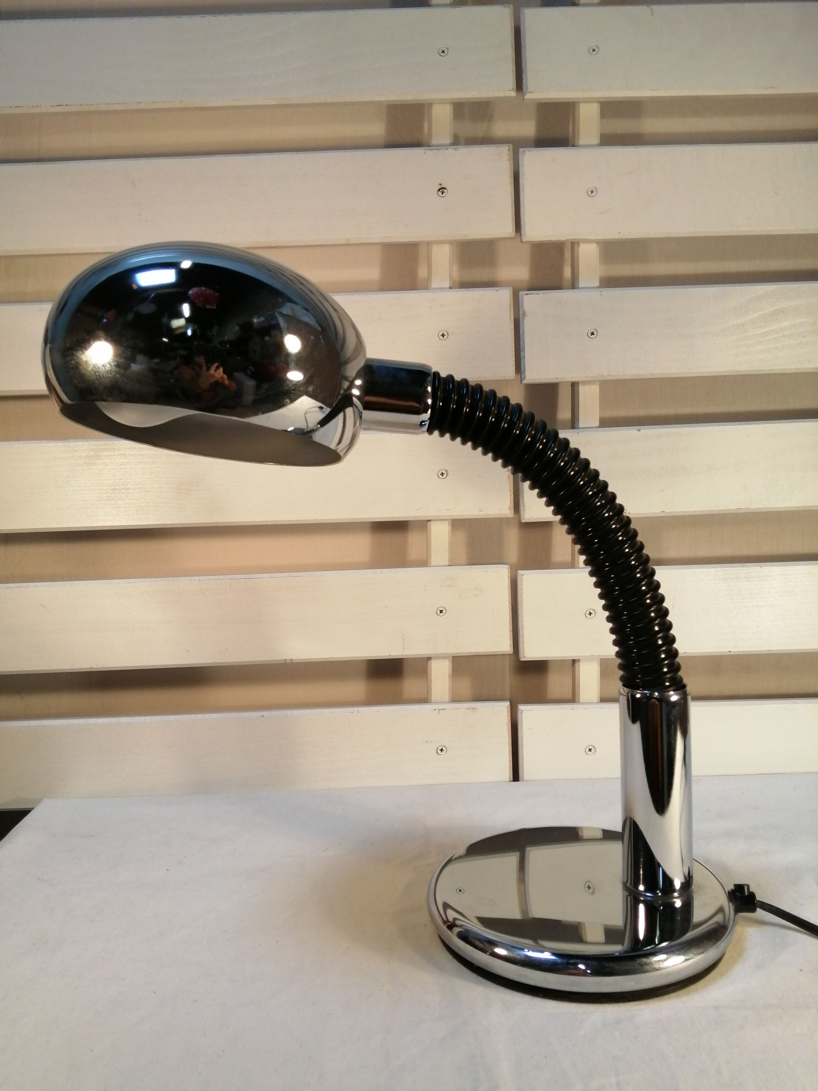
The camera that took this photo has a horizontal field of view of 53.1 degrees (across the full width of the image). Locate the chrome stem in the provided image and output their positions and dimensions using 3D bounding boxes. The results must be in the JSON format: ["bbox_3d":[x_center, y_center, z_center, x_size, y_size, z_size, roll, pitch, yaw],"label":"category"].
[{"bbox_3d":[0.141,0.136,0.469,0.039,0.117,0.039,-3,4,0],"label":"chrome stem"}]

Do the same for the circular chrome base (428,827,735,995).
[{"bbox_3d":[0.097,0.203,0.472,0.172,0.020,0.172,-3,4,0],"label":"circular chrome base"}]

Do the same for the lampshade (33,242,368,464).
[{"bbox_3d":[-0.105,-0.106,0.448,0.171,0.098,0.171,8,-4,1],"label":"lampshade"}]

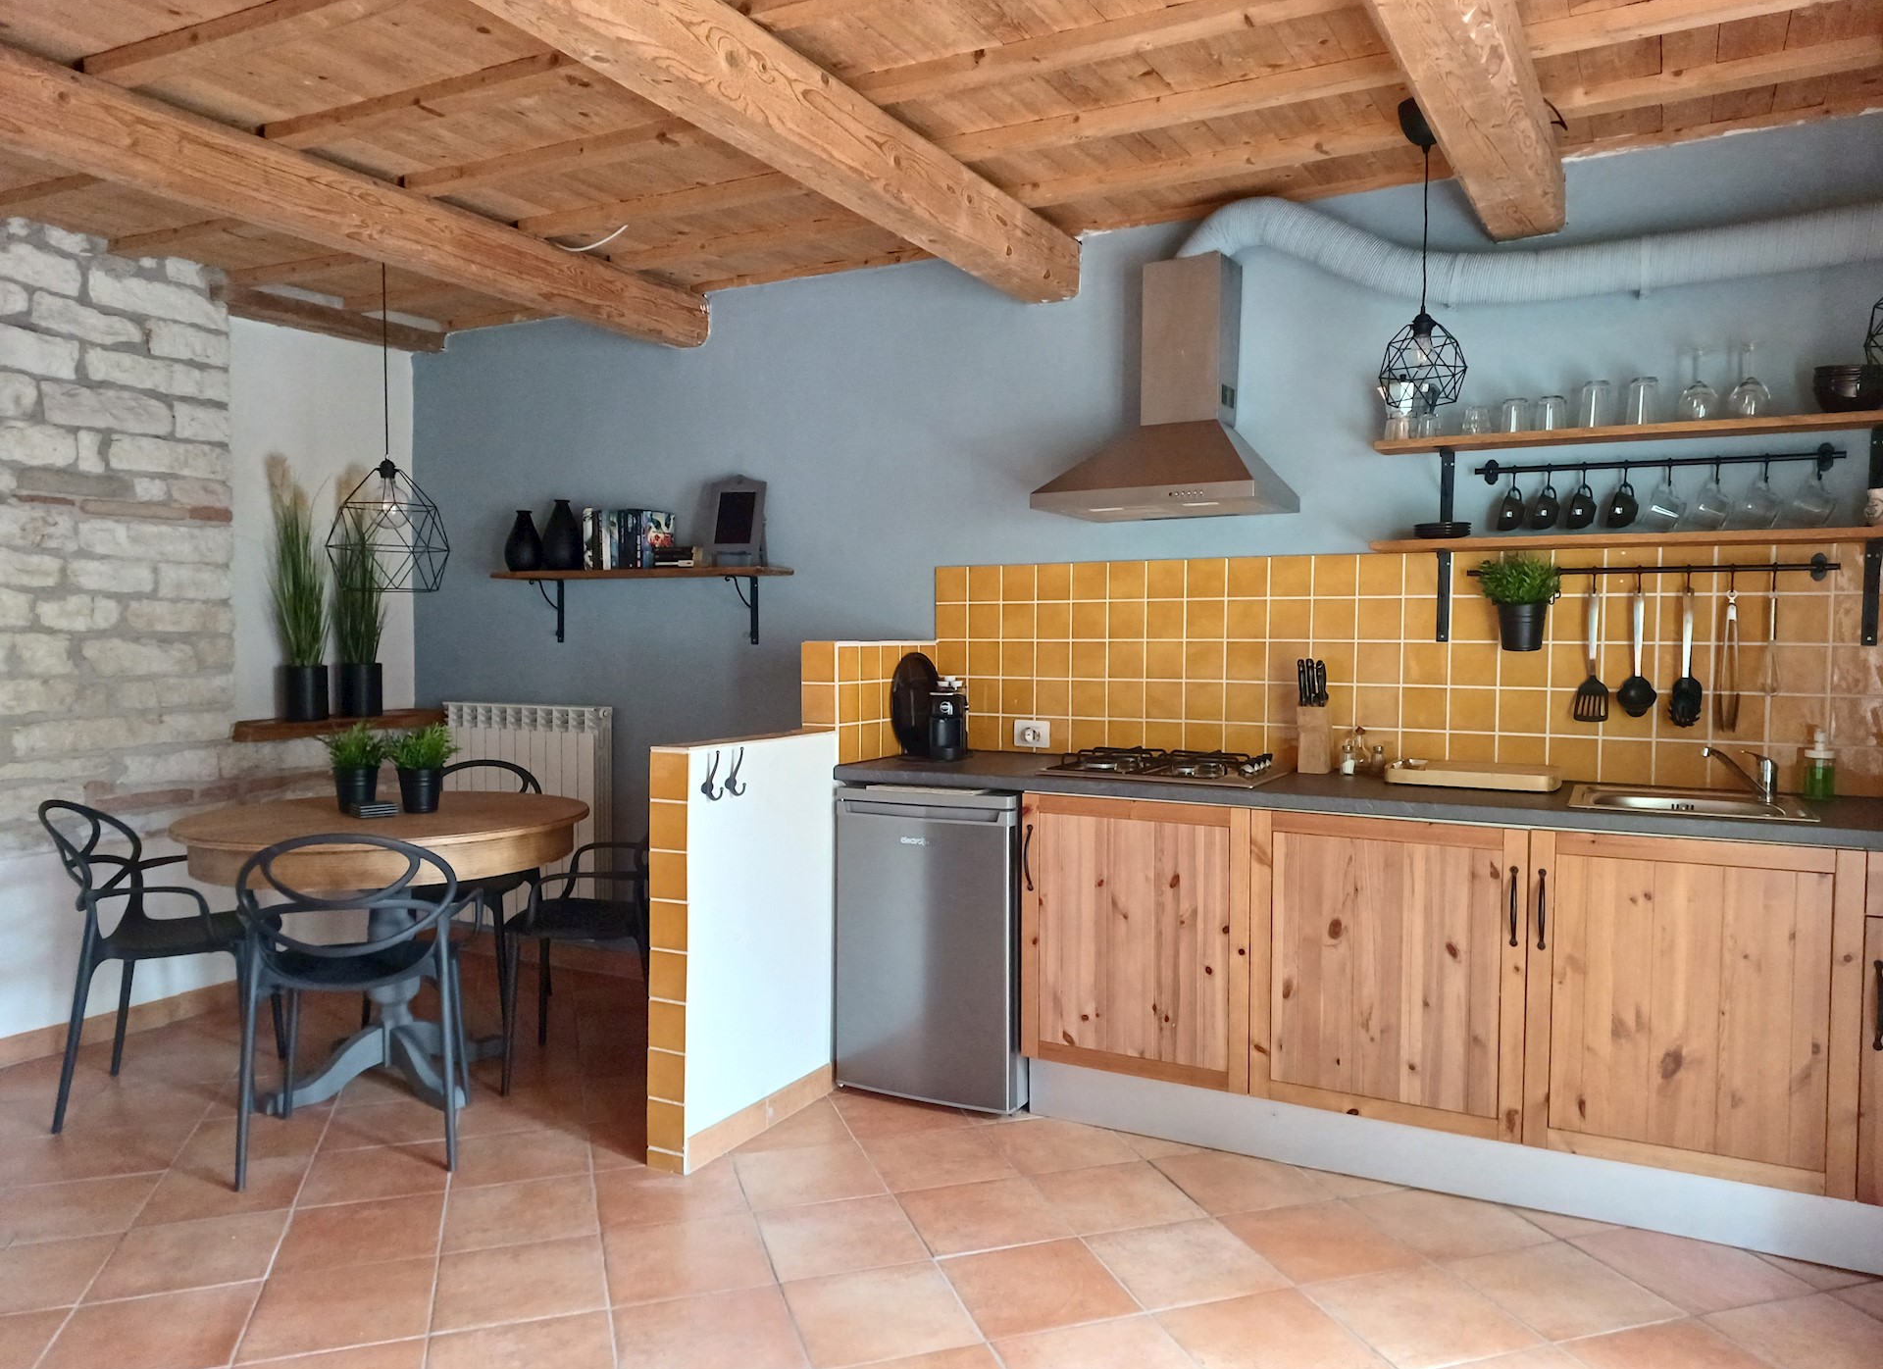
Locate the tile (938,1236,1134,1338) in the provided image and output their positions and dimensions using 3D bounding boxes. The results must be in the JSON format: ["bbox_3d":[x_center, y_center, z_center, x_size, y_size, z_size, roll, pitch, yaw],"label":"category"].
[{"bbox_3d":[0.189,1.184,2.457,0.317,0.010,0.315,0,2,-18],"label":"tile"}]

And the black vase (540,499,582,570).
[{"bbox_3d":[-1.423,-0.558,4.689,0.148,0.266,0.148,1,2,28],"label":"black vase"}]

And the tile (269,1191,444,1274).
[{"bbox_3d":[-1.228,1.167,2.654,0.315,0.010,0.315,0,2,-18],"label":"tile"}]

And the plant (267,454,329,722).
[{"bbox_3d":[-2.357,-0.348,4.584,0.200,0.950,0.200,1,2,27],"label":"plant"}]

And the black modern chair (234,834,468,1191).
[{"bbox_3d":[-1.444,0.744,3.127,0.550,0.820,0.490,0,2,-15],"label":"black modern chair"}]

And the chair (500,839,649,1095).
[{"bbox_3d":[-1.008,0.731,3.738,0.510,0.830,0.560,0,2,-5],"label":"chair"}]

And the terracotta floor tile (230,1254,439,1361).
[{"bbox_3d":[-1.127,1.177,2.357,0.315,0.010,0.315,0,2,-18],"label":"terracotta floor tile"}]

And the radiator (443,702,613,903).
[{"bbox_3d":[-1.602,0.516,4.828,0.800,0.880,0.097,1,2,28],"label":"radiator"}]

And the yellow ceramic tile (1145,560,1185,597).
[{"bbox_3d":[0.668,-0.311,3.717,0.115,0.113,0.010,1,2,28],"label":"yellow ceramic tile"}]

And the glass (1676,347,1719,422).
[{"bbox_3d":[1.816,-0.714,3.009,0.090,0.187,0.090,1,2,27],"label":"glass"}]

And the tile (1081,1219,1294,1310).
[{"bbox_3d":[0.497,1.188,2.565,0.316,0.010,0.316,0,2,-18],"label":"tile"}]

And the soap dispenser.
[{"bbox_3d":[2.018,0.182,2.875,0.056,0.159,0.059,2,2,32],"label":"soap dispenser"}]

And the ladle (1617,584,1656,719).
[{"bbox_3d":[1.718,-0.081,3.086,0.086,0.328,0.080,1,2,28],"label":"ladle"}]

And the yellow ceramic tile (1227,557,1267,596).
[{"bbox_3d":[0.886,-0.310,3.620,0.118,0.118,0.010,1,2,27],"label":"yellow ceramic tile"}]

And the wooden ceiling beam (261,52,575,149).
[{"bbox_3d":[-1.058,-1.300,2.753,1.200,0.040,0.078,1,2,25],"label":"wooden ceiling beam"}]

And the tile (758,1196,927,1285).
[{"bbox_3d":[-0.219,1.182,2.676,0.317,0.010,0.317,0,2,-18],"label":"tile"}]

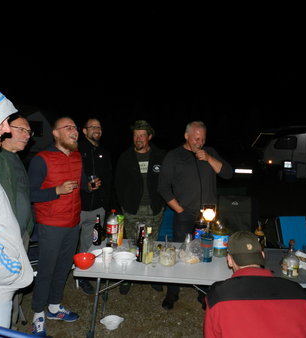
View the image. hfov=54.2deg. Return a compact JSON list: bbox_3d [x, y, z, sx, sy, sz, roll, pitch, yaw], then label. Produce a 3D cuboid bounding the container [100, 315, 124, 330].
[{"bbox_3d":[-0.358,1.351,2.646,0.190,0.070,0.165,1,6,0],"label":"container"}]

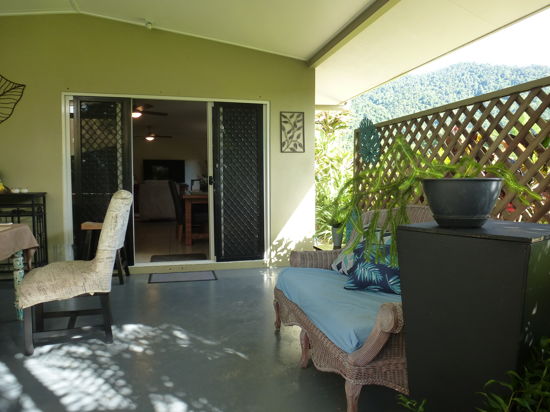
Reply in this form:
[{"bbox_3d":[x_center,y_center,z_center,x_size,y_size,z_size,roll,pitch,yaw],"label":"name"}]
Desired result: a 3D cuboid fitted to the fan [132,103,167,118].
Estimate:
[{"bbox_3d":[-2.472,-1.766,6.766,1.250,0.403,1.250,-1,4,-14],"label":"fan"}]

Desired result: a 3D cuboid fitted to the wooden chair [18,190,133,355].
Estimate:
[{"bbox_3d":[-1.402,0.433,2.792,0.706,1.070,0.484,-1,4,-14],"label":"wooden chair"}]

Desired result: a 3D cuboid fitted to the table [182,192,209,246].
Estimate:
[{"bbox_3d":[-1.165,0.199,6.899,0.965,0.785,1.442,-1,4,-14],"label":"table"}]

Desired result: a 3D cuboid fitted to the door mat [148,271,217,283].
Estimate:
[{"bbox_3d":[-1.088,0.838,4.541,0.757,0.012,0.424,-1,4,-14],"label":"door mat"}]

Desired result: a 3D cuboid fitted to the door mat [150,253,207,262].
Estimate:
[{"bbox_3d":[-1.302,0.707,5.208,0.716,0.012,0.464,-1,4,-14],"label":"door mat"}]

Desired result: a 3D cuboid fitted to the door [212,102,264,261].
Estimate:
[{"bbox_3d":[-0.460,-0.294,4.907,0.647,2.009,0.040,-1,4,-14],"label":"door"}]

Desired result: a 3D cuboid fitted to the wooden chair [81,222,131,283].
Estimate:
[{"bbox_3d":[-1.922,0.529,4.320,0.444,0.655,0.444,-1,4,-14],"label":"wooden chair"}]

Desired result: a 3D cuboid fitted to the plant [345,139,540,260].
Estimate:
[{"bbox_3d":[0.648,-0.030,1.520,0.770,0.490,0.520,0,4,0],"label":"plant"}]

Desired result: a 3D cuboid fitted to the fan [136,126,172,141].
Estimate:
[{"bbox_3d":[-3.536,-2.059,10.797,1.250,0.403,1.250,-1,4,-14],"label":"fan"}]

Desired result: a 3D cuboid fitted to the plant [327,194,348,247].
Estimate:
[{"bbox_3d":[0.653,0.167,3.981,0.230,0.530,0.230,-1,4,-14],"label":"plant"}]

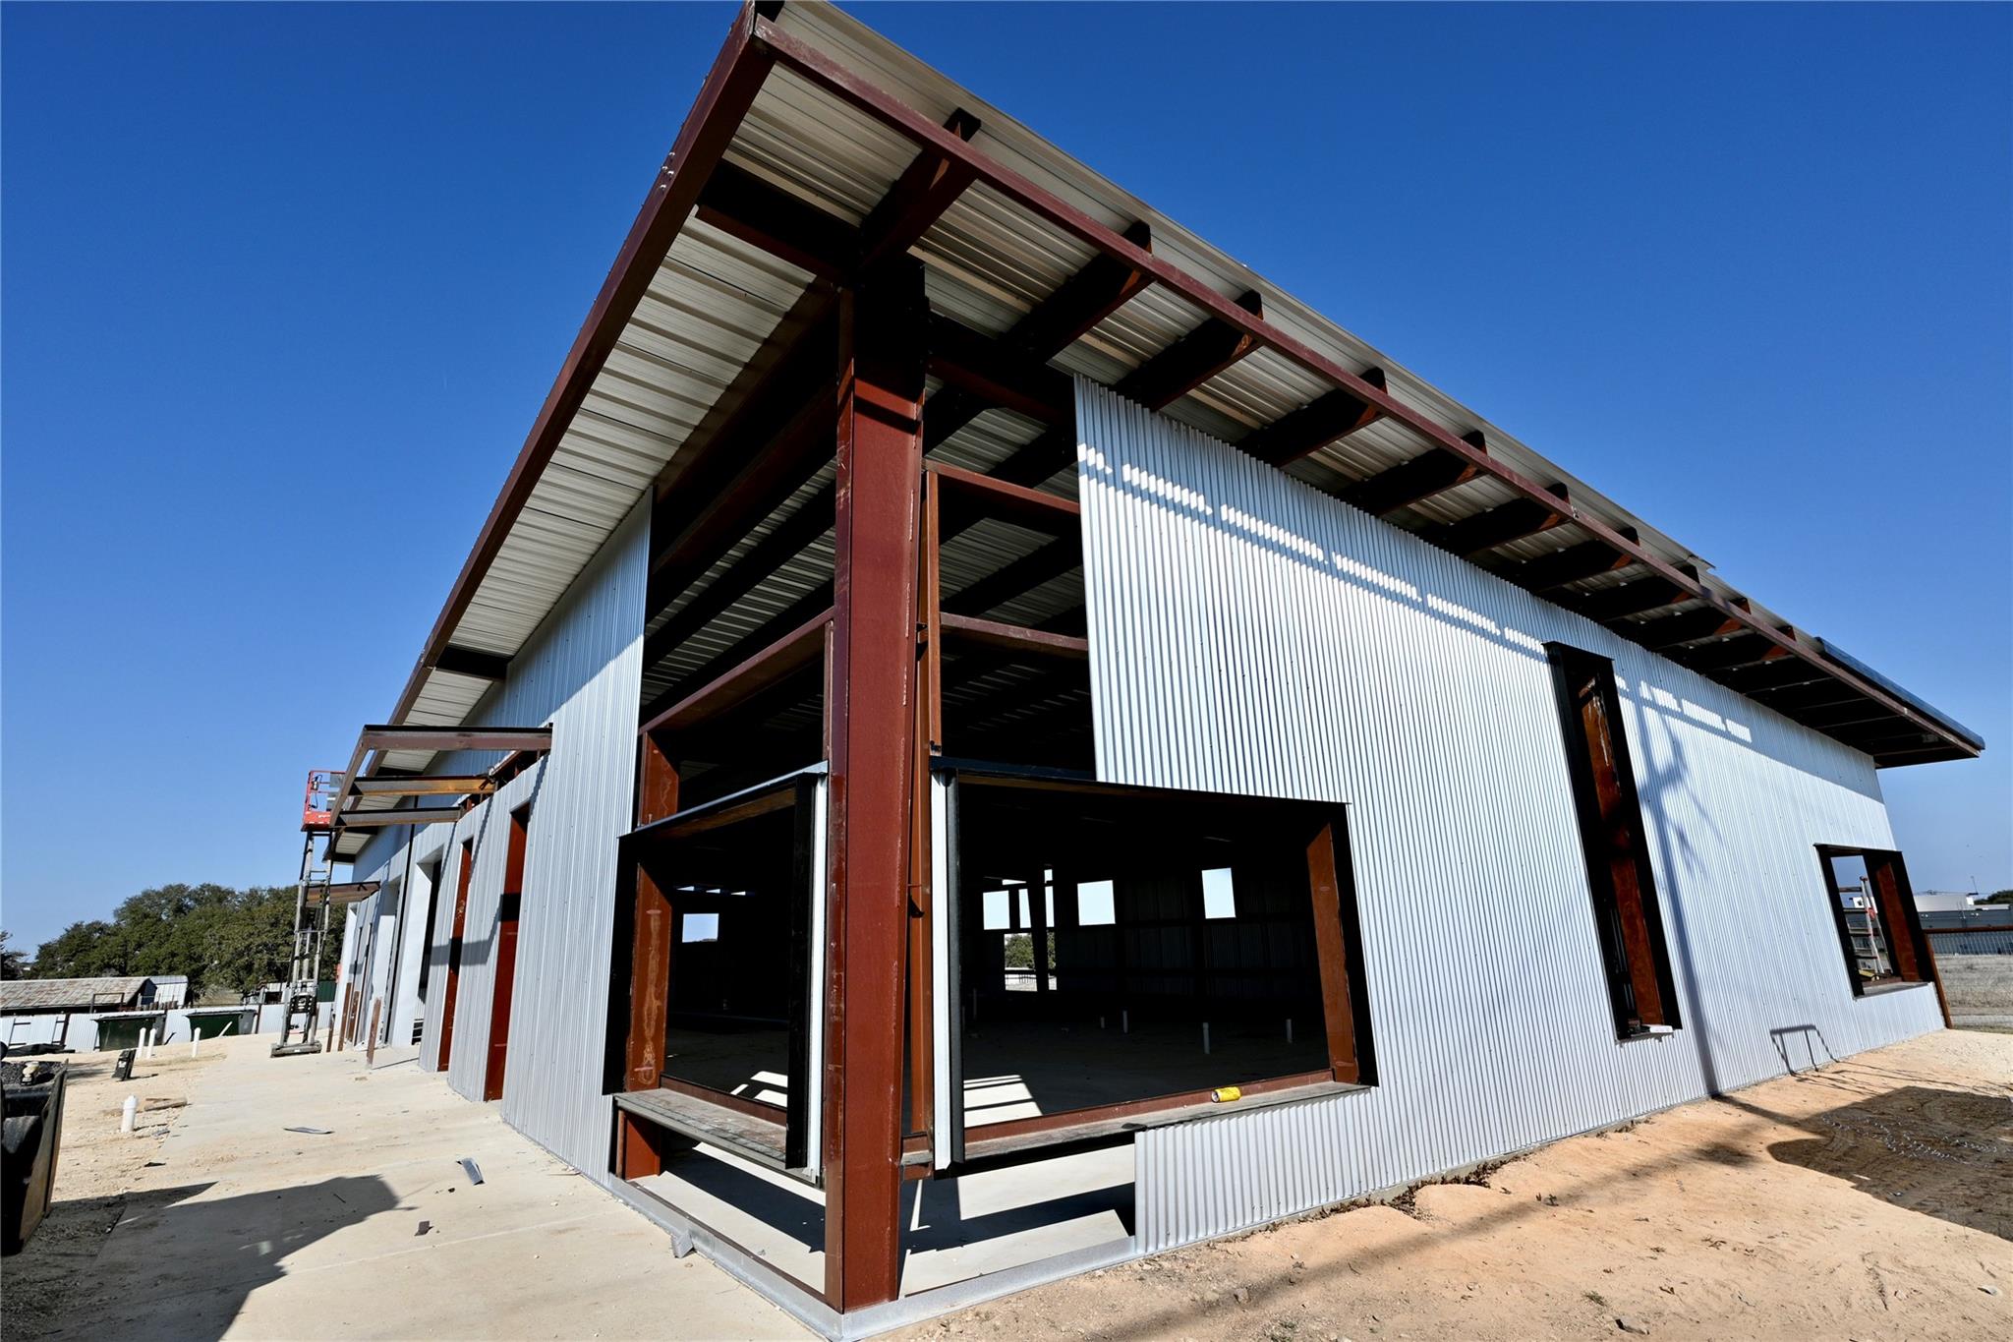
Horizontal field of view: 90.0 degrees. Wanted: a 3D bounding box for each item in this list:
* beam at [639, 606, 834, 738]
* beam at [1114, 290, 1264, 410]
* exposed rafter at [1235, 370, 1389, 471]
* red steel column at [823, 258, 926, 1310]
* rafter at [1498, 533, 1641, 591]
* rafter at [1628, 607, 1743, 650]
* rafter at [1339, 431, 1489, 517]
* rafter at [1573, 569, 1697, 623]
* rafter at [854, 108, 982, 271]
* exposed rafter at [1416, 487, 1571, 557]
[{"bbox_3d":[-1.641,0.108,6.032,0.200,0.070,3.240,8,-18,-34],"label":"beam"},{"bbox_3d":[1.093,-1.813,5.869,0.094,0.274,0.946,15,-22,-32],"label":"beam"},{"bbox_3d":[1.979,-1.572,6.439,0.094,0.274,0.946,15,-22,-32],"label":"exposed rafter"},{"bbox_3d":[-0.576,0.239,4.609,0.392,4.644,0.178,8,-18,-34],"label":"red steel column"},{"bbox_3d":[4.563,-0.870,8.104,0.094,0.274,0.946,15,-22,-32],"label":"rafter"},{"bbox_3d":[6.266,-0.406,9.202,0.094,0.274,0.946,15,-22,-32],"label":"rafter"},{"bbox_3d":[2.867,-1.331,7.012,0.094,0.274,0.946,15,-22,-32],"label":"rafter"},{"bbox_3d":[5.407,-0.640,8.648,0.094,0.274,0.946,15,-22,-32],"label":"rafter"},{"bbox_3d":[-0.427,-2.243,4.839,0.135,0.274,0.898,15,-22,-32],"label":"rafter"},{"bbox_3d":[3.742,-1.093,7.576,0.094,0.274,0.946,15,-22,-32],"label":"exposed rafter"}]

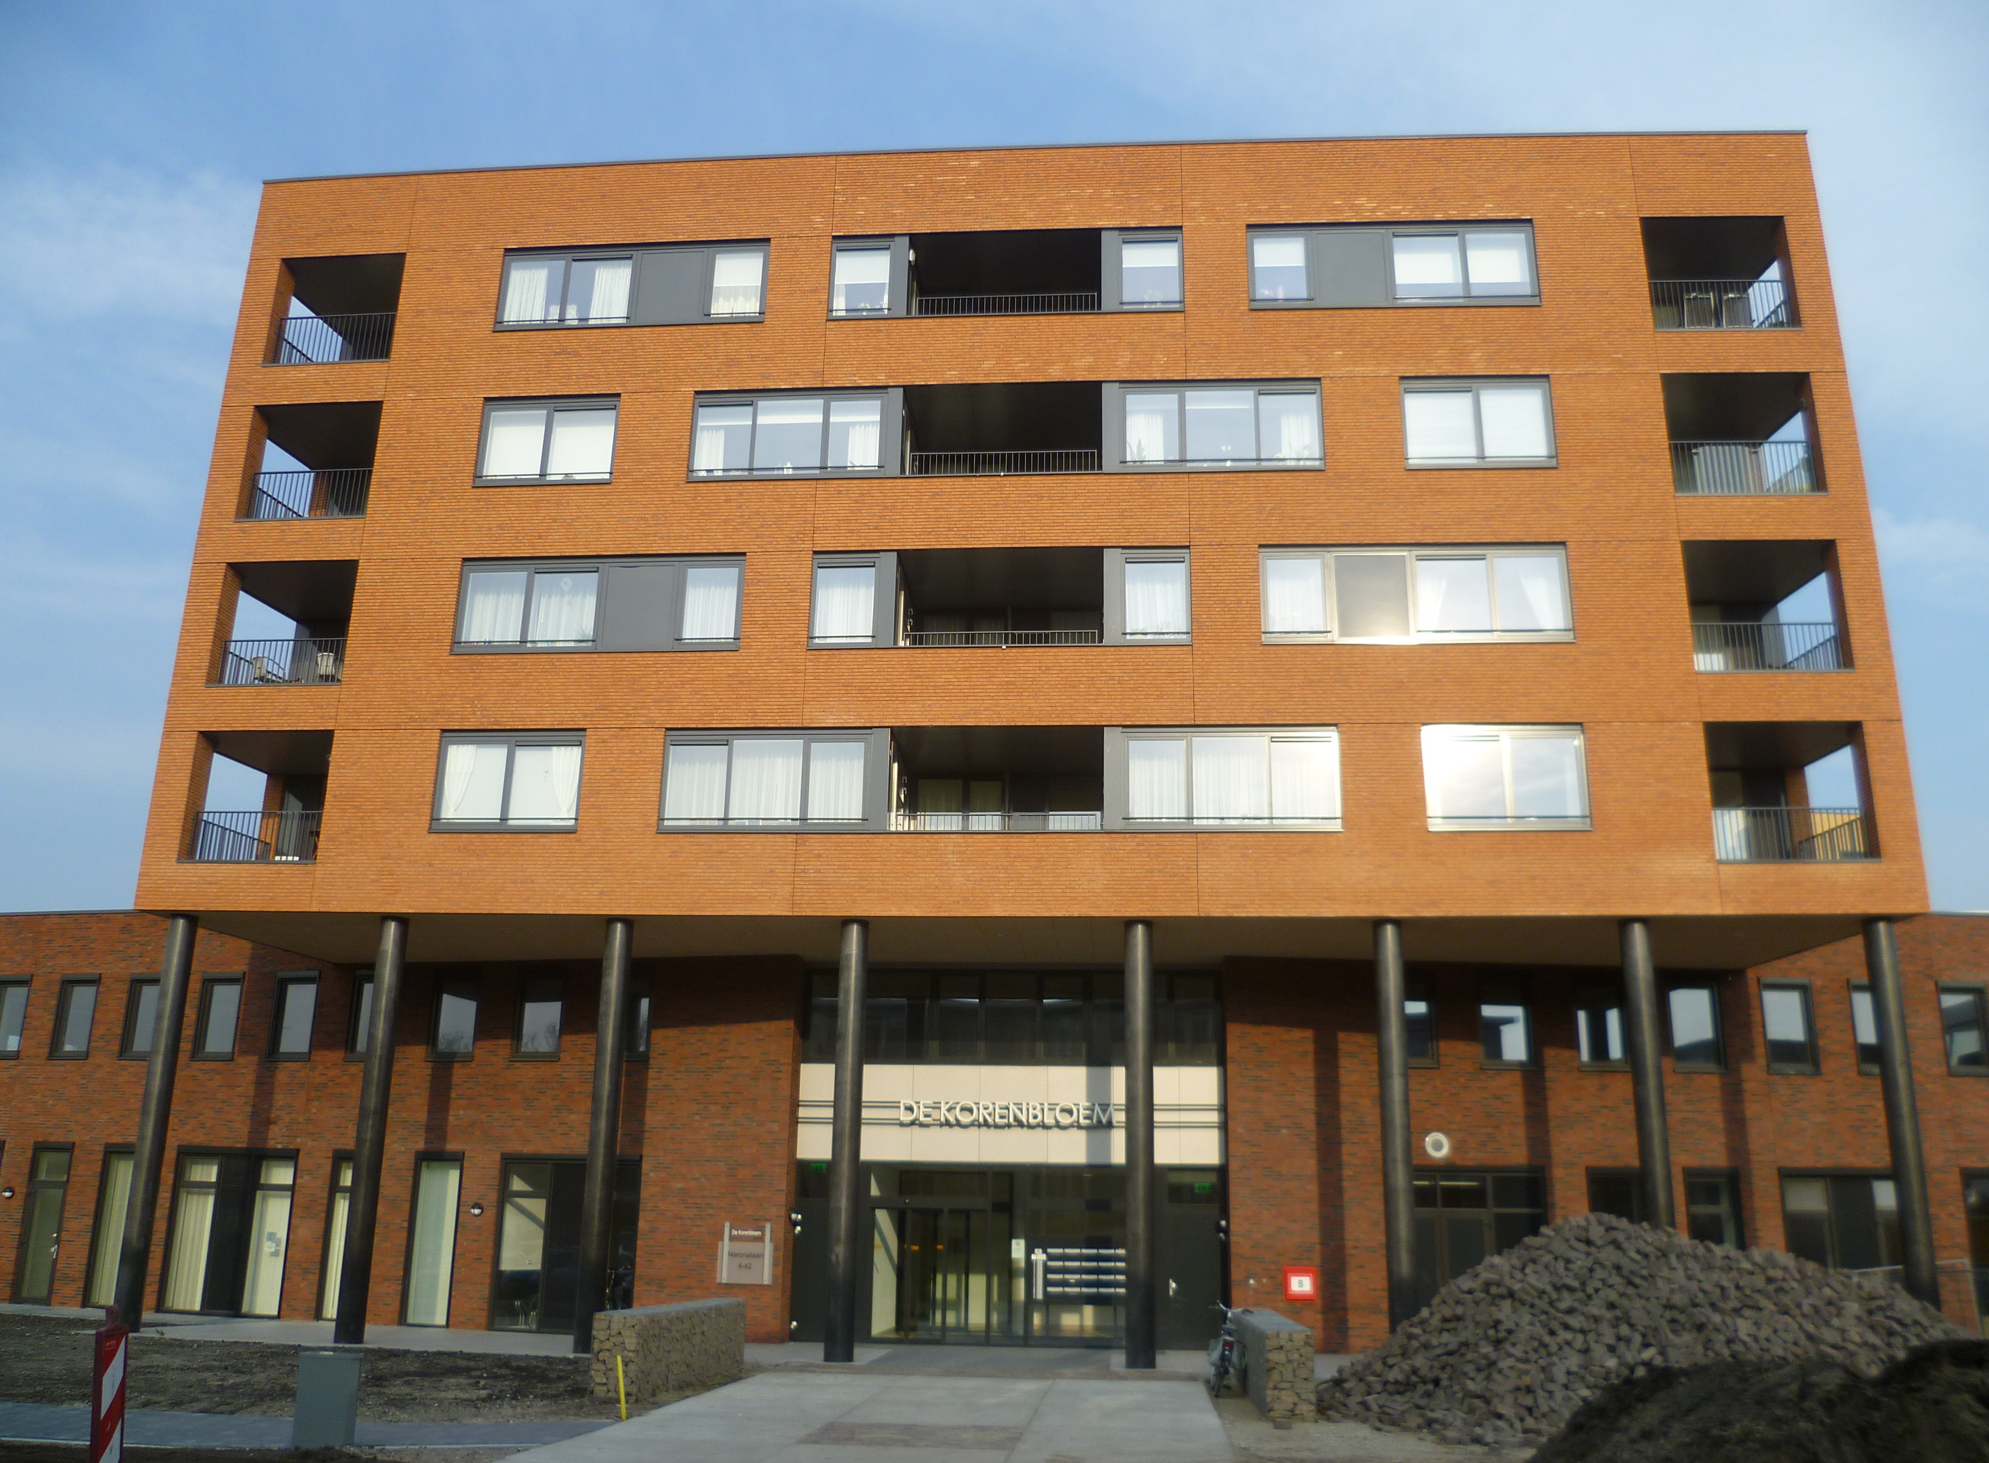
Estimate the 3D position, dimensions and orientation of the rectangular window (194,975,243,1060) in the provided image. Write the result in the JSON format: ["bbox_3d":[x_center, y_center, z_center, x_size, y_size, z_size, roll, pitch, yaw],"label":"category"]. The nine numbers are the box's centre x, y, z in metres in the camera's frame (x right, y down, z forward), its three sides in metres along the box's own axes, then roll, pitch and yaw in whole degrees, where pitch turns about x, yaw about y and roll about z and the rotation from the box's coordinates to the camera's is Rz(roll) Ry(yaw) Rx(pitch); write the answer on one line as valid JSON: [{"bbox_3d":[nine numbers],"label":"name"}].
[{"bbox_3d":[-14.968,5.519,31.057,0.917,1.666,0.150,-3,-17,13],"label":"rectangular window"}]

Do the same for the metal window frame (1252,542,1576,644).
[{"bbox_3d":[6.609,-2.162,25.291,4.813,1.668,0.150,0,-17,5],"label":"metal window frame"}]

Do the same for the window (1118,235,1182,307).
[{"bbox_3d":[2.667,-7.814,27.352,1.082,1.474,0.120,0,-17,5],"label":"window"}]

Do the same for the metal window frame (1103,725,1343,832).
[{"bbox_3d":[3.534,0.732,25.006,3.672,1.713,0.150,0,-17,4],"label":"metal window frame"}]

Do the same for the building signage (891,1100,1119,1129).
[{"bbox_3d":[0.248,6.791,28.538,3.902,0.466,0.100,0,-17,4],"label":"building signage"}]

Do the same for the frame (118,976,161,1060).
[{"bbox_3d":[-16.611,5.585,31.443,0.923,1.666,0.150,-3,-18,13],"label":"frame"}]

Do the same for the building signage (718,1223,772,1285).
[{"bbox_3d":[-4.160,8.744,26.933,0.971,1.002,0.080,-3,-18,13],"label":"building signage"}]

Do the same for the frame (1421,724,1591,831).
[{"bbox_3d":[7.860,0.706,24.680,2.461,1.679,0.150,0,-17,4],"label":"frame"}]

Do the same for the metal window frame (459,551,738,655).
[{"bbox_3d":[-6.564,-2.109,26.674,4.914,1.727,0.150,0,-17,4],"label":"metal window frame"}]

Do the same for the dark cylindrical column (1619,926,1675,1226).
[{"bbox_3d":[9.515,5.894,23.298,0.430,6.374,0.430,0,-17,4],"label":"dark cylindrical column"}]

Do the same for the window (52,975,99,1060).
[{"bbox_3d":[-18.226,5.670,31.898,0.944,1.685,0.150,-3,-18,13],"label":"window"}]

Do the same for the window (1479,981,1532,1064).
[{"bbox_3d":[8.821,5.038,27.666,0.983,1.480,0.120,2,-17,-4],"label":"window"}]

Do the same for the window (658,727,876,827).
[{"bbox_3d":[-3.433,0.778,25.200,3.606,1.681,0.150,0,-17,5],"label":"window"}]

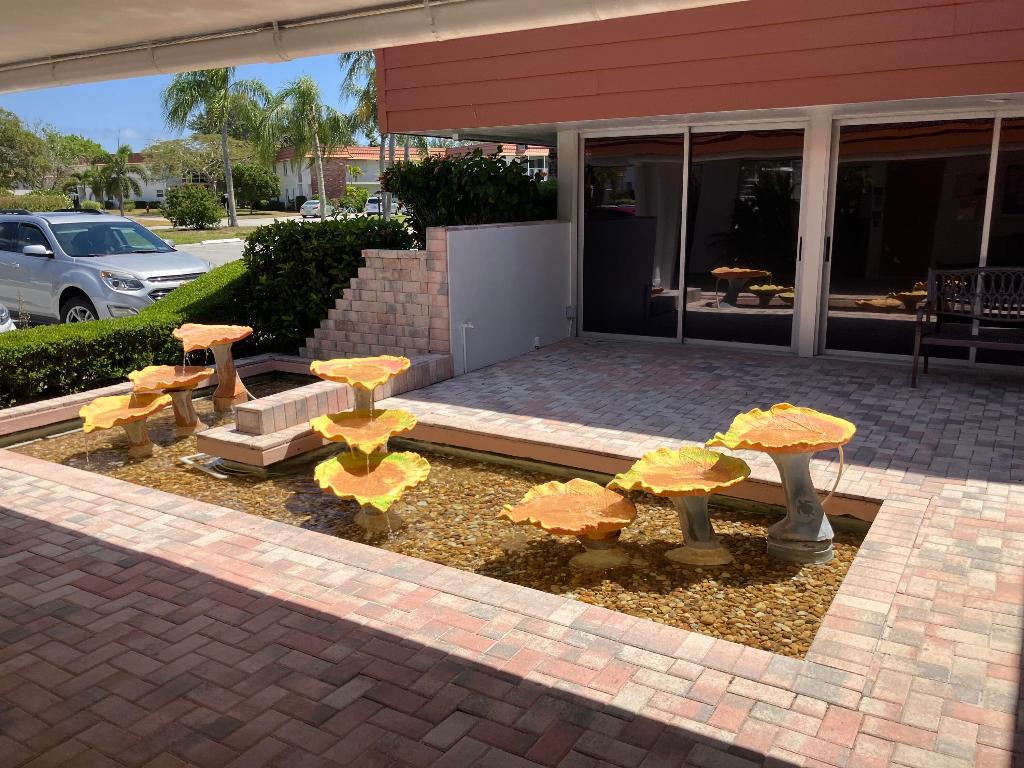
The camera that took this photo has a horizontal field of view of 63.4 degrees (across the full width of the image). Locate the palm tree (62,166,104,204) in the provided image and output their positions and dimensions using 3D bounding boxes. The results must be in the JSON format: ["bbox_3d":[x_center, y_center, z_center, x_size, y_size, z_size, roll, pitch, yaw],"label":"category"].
[{"bbox_3d":[-46.558,-21.287,90.014,4.560,4.550,4.560,-1,13,0],"label":"palm tree"}]

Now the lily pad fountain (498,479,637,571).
[{"bbox_3d":[0.272,0.701,4.036,0.680,0.310,0.560,0,13,5],"label":"lily pad fountain"}]

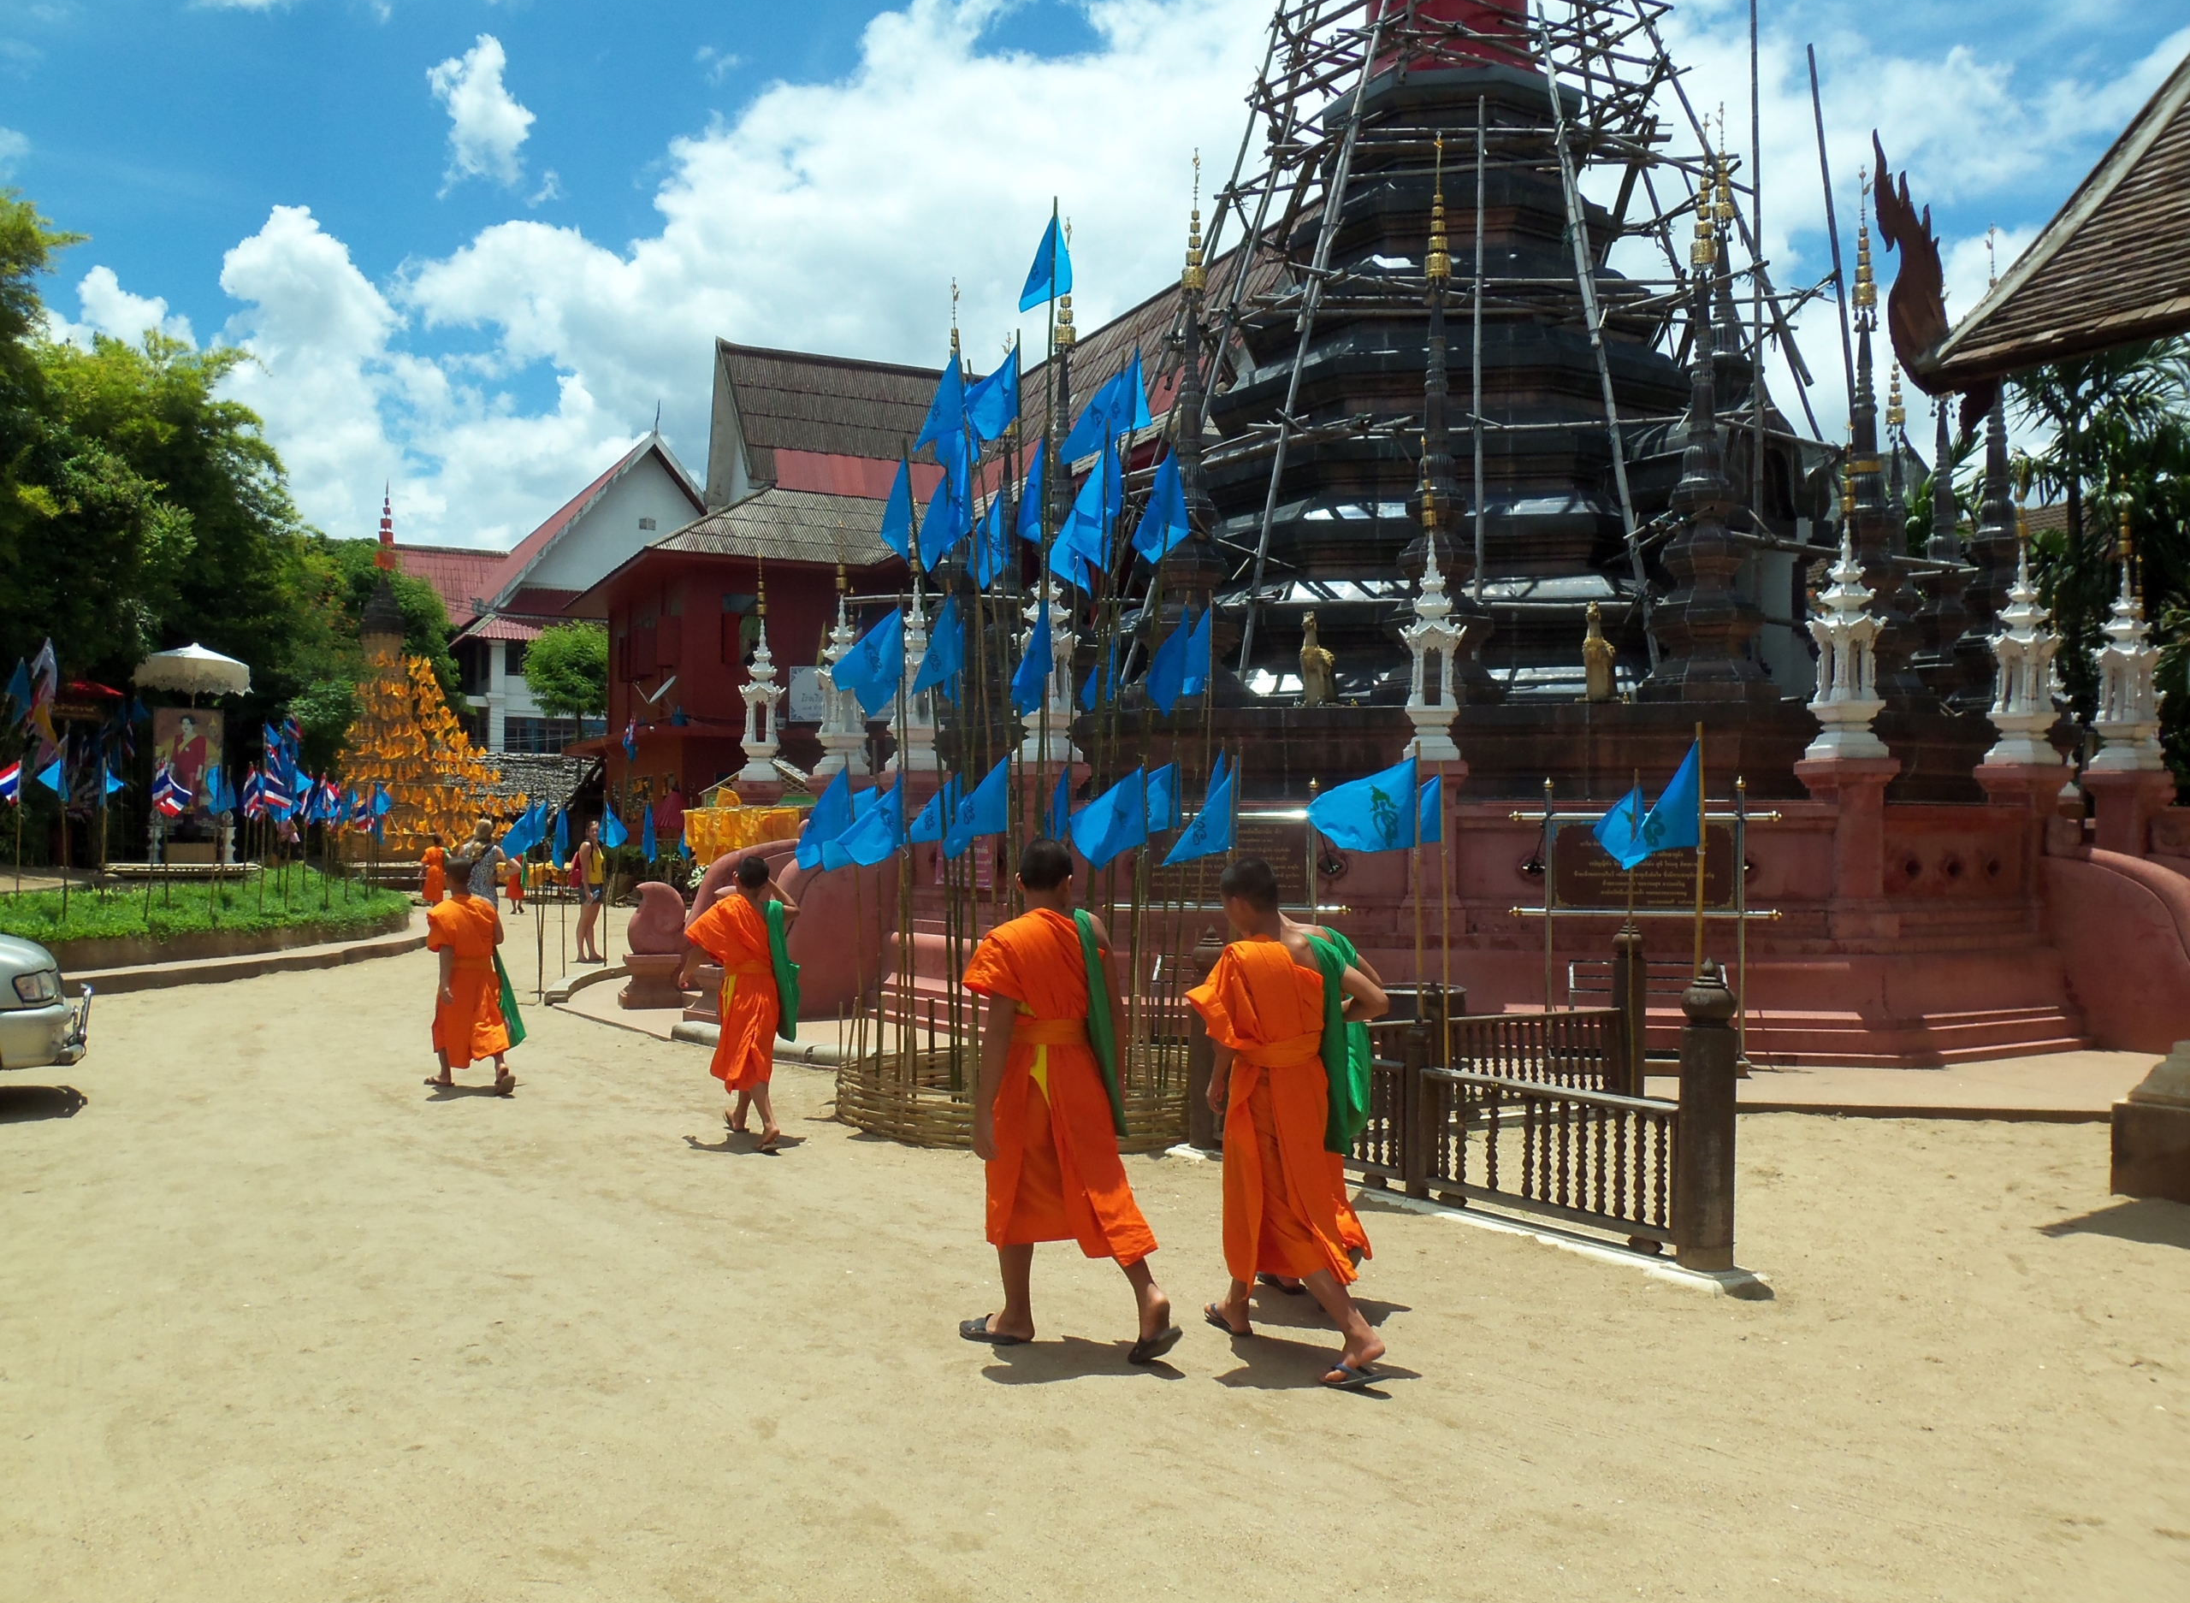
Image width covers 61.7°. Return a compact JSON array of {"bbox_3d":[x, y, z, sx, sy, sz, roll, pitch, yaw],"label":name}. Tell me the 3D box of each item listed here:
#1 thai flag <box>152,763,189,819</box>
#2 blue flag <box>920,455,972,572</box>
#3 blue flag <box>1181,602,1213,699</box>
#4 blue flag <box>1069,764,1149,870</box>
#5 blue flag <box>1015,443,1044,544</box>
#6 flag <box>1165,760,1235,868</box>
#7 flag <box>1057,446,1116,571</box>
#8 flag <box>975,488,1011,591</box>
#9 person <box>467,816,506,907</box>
[{"bbox_3d":[-11.593,-0.129,23.000,0.460,0.690,0.250,1,-1,-20],"label":"thai flag"},{"bbox_3d":[-0.884,-1.708,10.900,0.300,0.680,0.200,0,-1,0],"label":"blue flag"},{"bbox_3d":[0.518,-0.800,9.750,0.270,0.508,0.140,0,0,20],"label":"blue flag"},{"bbox_3d":[0.067,0.089,9.538,0.427,0.532,0.139,0,-1,15],"label":"blue flag"},{"bbox_3d":[-0.359,-1.701,10.134,0.099,0.546,0.238,1,-2,-40],"label":"blue flag"},{"bbox_3d":[0.520,0.051,9.141,0.387,0.526,0.129,0,-1,20],"label":"flag"},{"bbox_3d":[-0.037,-1.605,10.035,0.358,0.697,0.159,0,-1,20],"label":"flag"},{"bbox_3d":[-0.562,-1.451,10.134,0.109,0.556,0.248,1,-2,-45],"label":"flag"},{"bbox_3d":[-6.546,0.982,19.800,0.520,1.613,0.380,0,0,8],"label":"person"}]

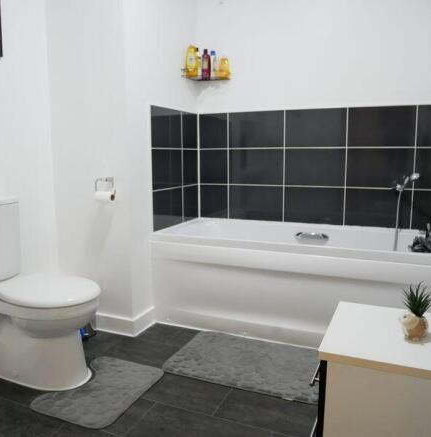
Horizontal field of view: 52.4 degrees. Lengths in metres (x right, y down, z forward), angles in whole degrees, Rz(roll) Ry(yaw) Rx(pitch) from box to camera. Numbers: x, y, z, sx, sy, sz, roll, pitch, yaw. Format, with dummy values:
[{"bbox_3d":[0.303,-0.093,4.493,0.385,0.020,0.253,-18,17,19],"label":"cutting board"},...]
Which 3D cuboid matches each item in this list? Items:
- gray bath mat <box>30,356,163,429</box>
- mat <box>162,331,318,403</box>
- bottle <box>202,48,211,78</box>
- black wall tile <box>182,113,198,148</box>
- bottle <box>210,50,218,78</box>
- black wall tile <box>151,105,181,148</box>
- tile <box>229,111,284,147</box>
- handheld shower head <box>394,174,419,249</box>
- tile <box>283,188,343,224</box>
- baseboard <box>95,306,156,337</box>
[{"bbox_3d":[-0.507,0.745,1.936,0.402,0.018,0.502,3,9,22],"label":"gray bath mat"},{"bbox_3d":[0.186,0.709,2.160,0.803,0.018,0.512,3,9,22],"label":"mat"},{"bbox_3d":[-0.064,-1.054,2.987,0.056,0.200,0.042,2,9,17],"label":"bottle"},{"bbox_3d":[-0.172,-0.601,3.006,0.011,0.246,0.258,3,9,22],"label":"black wall tile"},{"bbox_3d":[-0.006,-1.039,2.956,0.050,0.186,0.038,-1,9,-8],"label":"bottle"},{"bbox_3d":[-0.301,-0.558,2.731,0.010,0.244,0.397,3,9,22],"label":"black wall tile"},{"bbox_3d":[0.282,-0.603,3.010,0.400,0.249,0.010,3,9,22],"label":"tile"},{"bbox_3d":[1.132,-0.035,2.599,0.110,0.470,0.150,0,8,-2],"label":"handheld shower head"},{"bbox_3d":[0.650,-0.085,2.900,0.395,0.242,0.011,3,9,22],"label":"tile"},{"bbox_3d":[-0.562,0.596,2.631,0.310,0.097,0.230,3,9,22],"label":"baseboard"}]

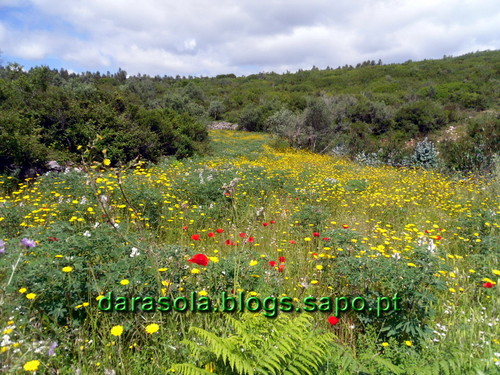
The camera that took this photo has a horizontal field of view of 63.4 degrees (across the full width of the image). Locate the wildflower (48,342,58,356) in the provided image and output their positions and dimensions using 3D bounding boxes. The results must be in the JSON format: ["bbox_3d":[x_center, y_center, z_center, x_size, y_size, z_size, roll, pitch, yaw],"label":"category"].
[{"bbox_3d":[-0.690,0.569,1.420,0.036,0.046,0.036,0,8,0],"label":"wildflower"}]

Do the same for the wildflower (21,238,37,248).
[{"bbox_3d":[-0.794,0.201,1.450,0.053,0.036,0.050,0,8,0],"label":"wildflower"}]

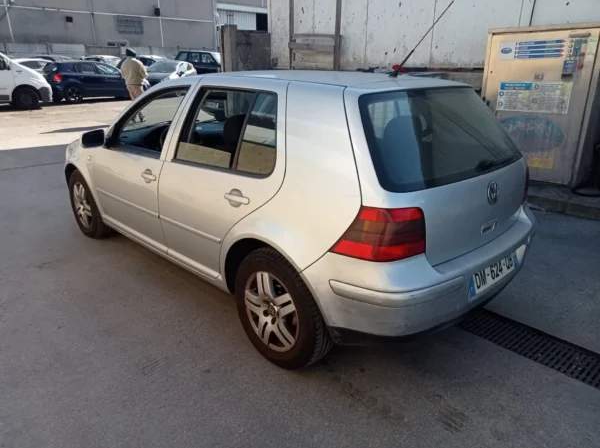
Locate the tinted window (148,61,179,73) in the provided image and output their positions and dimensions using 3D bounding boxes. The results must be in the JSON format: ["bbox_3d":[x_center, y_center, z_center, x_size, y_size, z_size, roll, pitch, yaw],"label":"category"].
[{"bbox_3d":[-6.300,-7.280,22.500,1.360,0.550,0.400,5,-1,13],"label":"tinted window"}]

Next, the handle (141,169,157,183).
[{"bbox_3d":[-0.956,-0.300,3.068,0.050,0.090,0.205,-16,25,-40],"label":"handle"}]

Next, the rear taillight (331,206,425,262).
[{"bbox_3d":[0.337,0.020,2.016,0.290,0.235,0.260,-16,25,-41],"label":"rear taillight"}]

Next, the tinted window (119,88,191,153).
[{"bbox_3d":[-0.988,-0.690,3.219,0.760,0.470,0.060,19,7,43],"label":"tinted window"}]

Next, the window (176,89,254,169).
[{"bbox_3d":[-0.487,-0.538,2.716,0.580,0.460,0.060,19,7,43],"label":"window"}]

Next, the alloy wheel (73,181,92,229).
[{"bbox_3d":[-1.814,-0.168,4.222,0.160,0.417,0.417,-16,25,-40],"label":"alloy wheel"}]

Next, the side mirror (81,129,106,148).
[{"bbox_3d":[-1.463,-0.597,3.420,0.200,0.130,0.120,-16,25,-40],"label":"side mirror"}]

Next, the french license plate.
[{"bbox_3d":[0.979,0.243,2.428,0.515,0.110,0.025,-16,25,-41],"label":"french license plate"}]

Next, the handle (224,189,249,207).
[{"bbox_3d":[-0.324,-0.128,2.442,0.060,0.090,0.200,-12,22,-42],"label":"handle"}]

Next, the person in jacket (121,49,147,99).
[{"bbox_3d":[-4.157,-3.415,12.082,0.620,1.750,0.480,-6,19,-17],"label":"person in jacket"}]

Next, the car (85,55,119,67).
[{"bbox_3d":[-9.044,-7.188,22.800,4.100,1.500,1.760,12,22,30],"label":"car"}]

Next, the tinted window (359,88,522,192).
[{"bbox_3d":[0.766,-0.461,2.402,1.270,0.525,0.100,-16,-12,-40],"label":"tinted window"}]

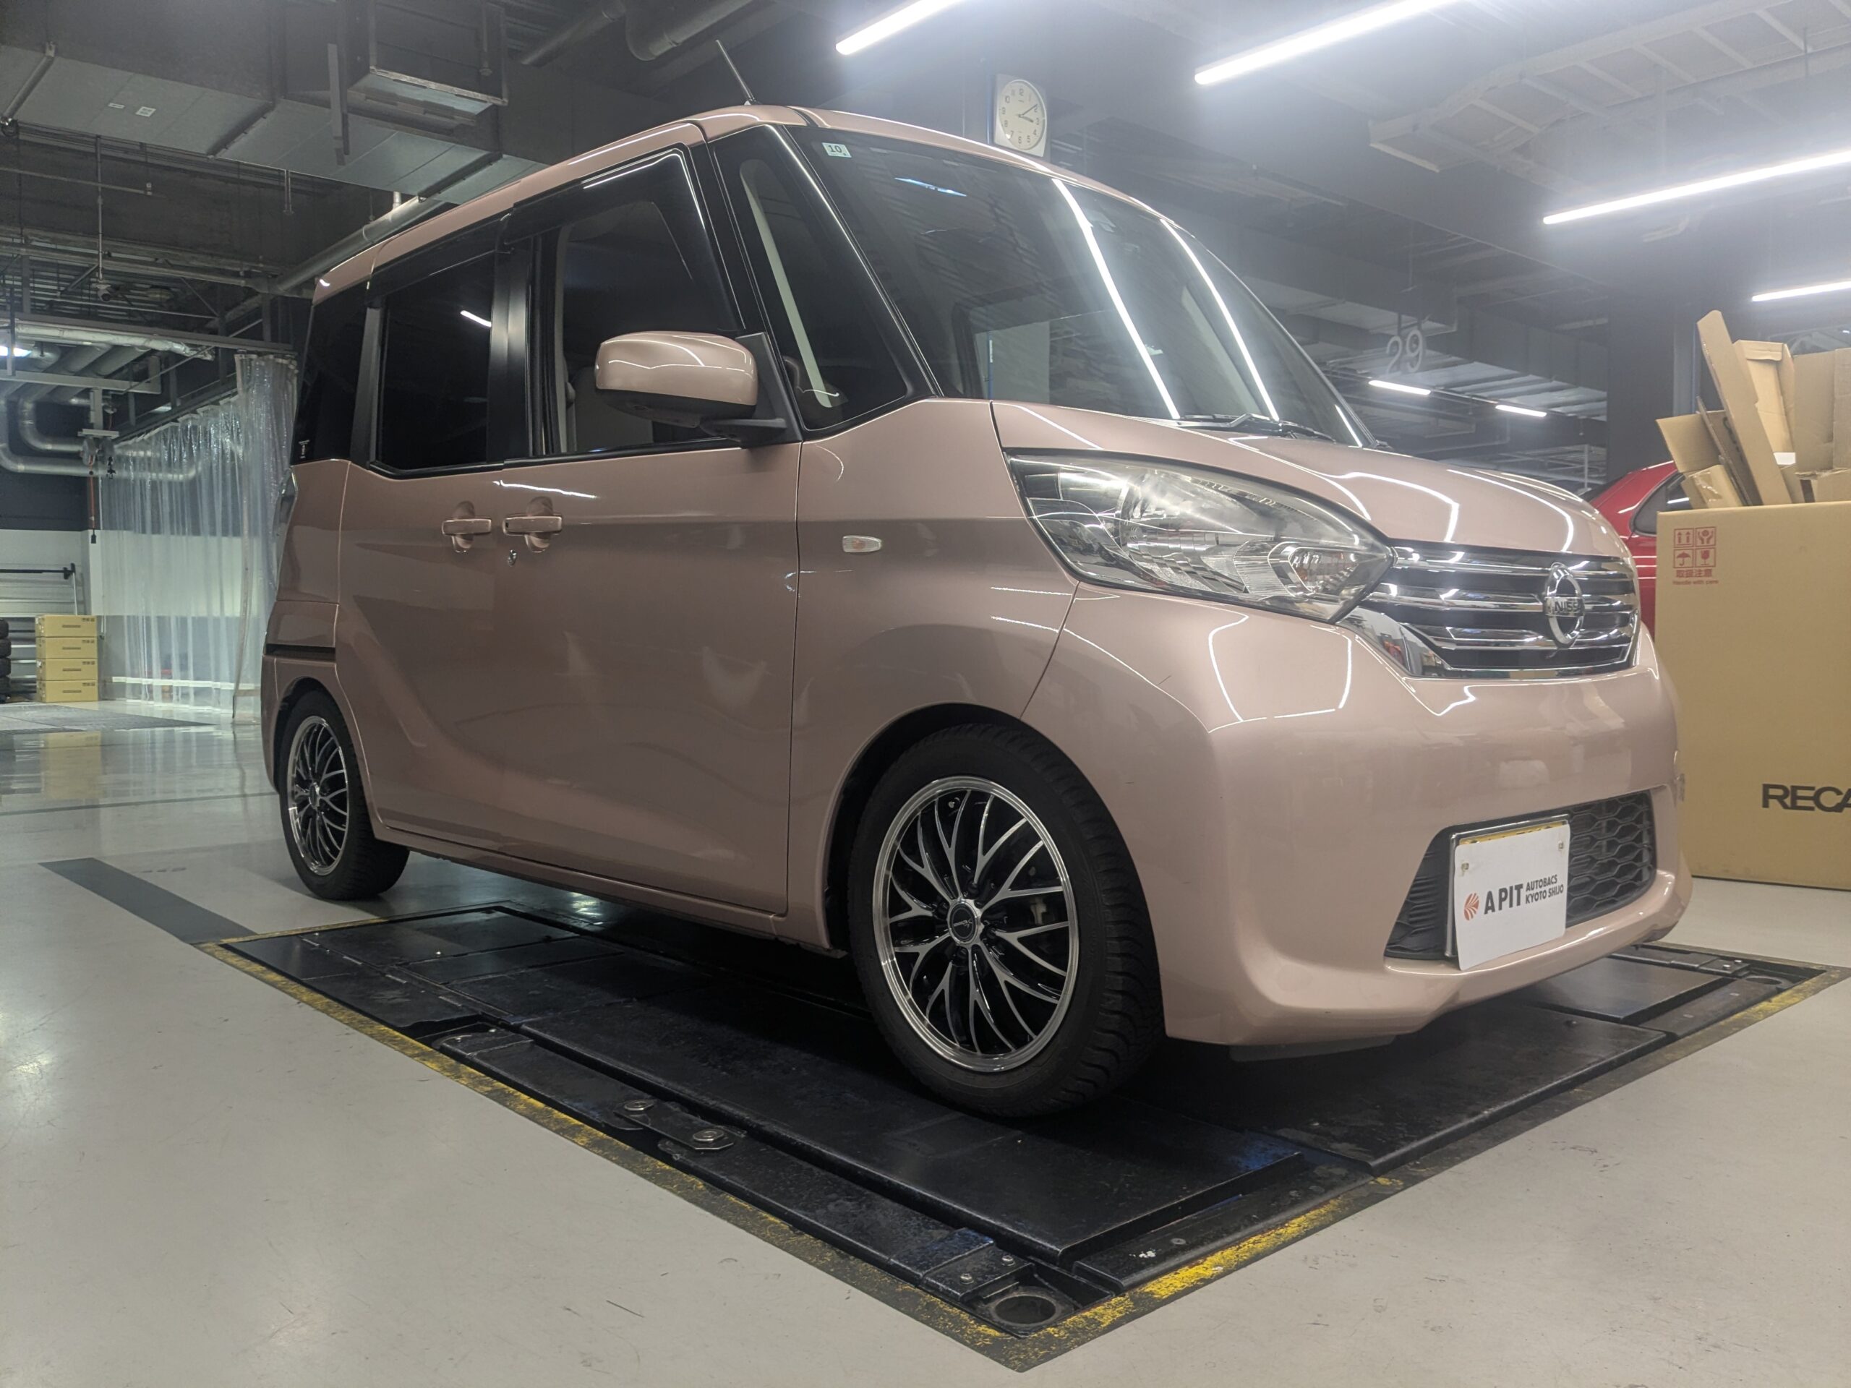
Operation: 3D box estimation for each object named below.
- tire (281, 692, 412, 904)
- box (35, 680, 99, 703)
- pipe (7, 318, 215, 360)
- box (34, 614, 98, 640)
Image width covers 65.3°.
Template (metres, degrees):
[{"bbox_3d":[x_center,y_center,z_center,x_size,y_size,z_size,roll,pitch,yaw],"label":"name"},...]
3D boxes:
[{"bbox_3d":[-1.543,0.263,3.850,0.175,0.565,0.565,-3,3,-43],"label":"tire"},{"bbox_3d":[-10.438,-0.029,17.563,0.540,0.262,0.500,-1,2,-44],"label":"box"},{"bbox_3d":[-8.014,-3.485,14.200,1.850,0.200,0.140,-1,2,-39],"label":"pipe"},{"bbox_3d":[-10.451,-0.815,17.541,0.540,0.262,0.500,-1,2,-44],"label":"box"}]

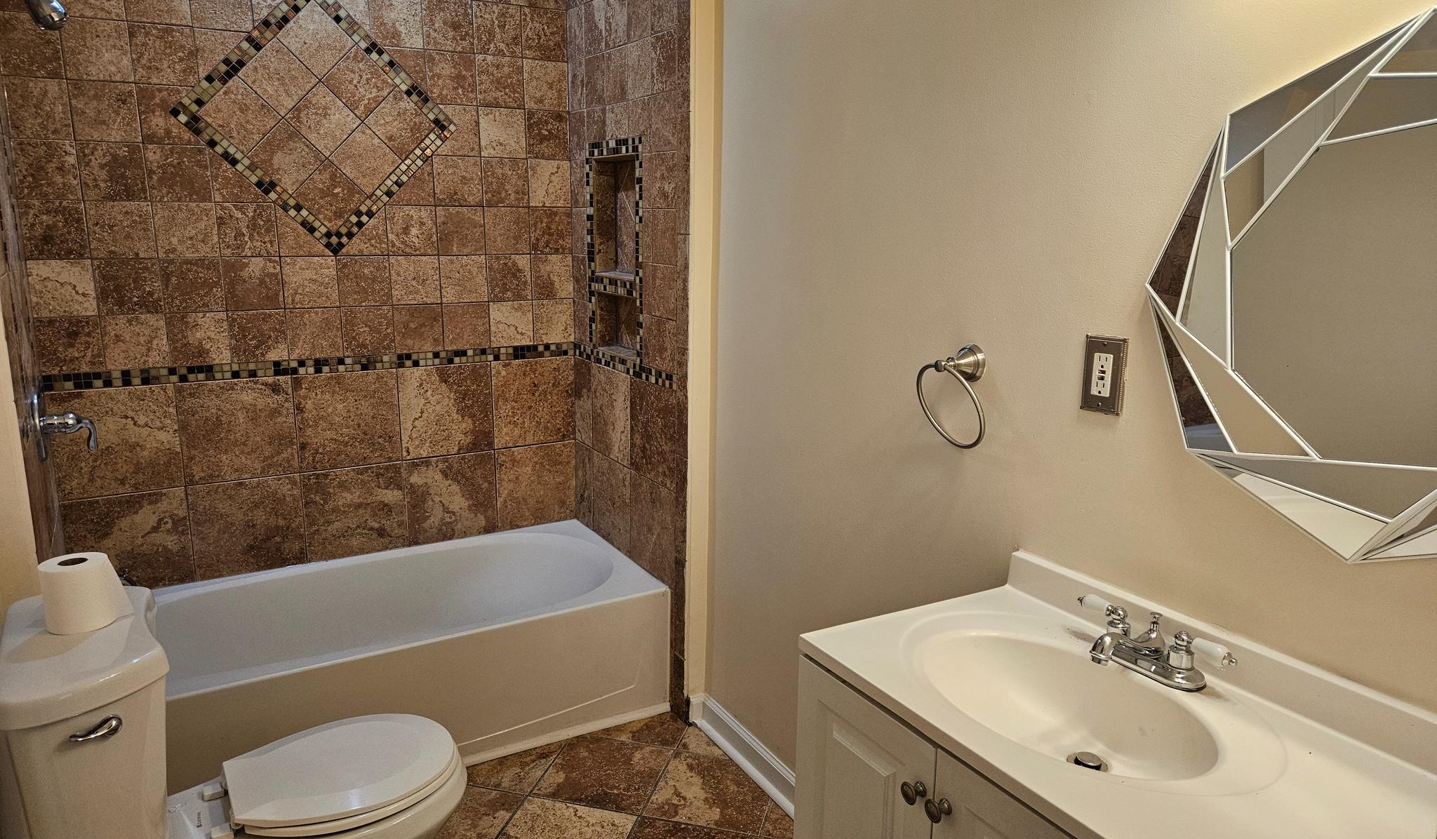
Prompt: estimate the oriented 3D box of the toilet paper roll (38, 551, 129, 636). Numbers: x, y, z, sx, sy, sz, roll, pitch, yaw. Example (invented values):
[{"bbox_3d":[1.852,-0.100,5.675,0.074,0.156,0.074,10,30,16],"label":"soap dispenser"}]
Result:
[{"bbox_3d":[-1.099,0.298,1.647,0.110,0.109,0.110,-7,15,-30],"label":"toilet paper roll"}]

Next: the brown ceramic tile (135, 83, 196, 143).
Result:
[{"bbox_3d":[-1.488,-0.824,2.591,0.150,0.152,0.010,-6,13,-29],"label":"brown ceramic tile"}]

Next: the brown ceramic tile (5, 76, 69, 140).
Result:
[{"bbox_3d":[-1.738,-0.792,2.439,0.131,0.151,0.010,-7,15,-30],"label":"brown ceramic tile"}]

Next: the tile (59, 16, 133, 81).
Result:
[{"bbox_3d":[-1.625,-0.966,2.499,0.150,0.151,0.010,-7,14,-29],"label":"tile"}]

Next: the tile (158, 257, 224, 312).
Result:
[{"bbox_3d":[-1.486,-0.378,2.699,0.149,0.149,0.009,-7,14,-29],"label":"tile"}]

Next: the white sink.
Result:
[{"bbox_3d":[0.468,0.433,1.310,0.380,0.145,0.500,-7,15,-30],"label":"white sink"}]

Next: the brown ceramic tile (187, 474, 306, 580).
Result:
[{"bbox_3d":[-1.423,0.324,2.896,0.302,0.291,0.009,-7,14,-29],"label":"brown ceramic tile"}]

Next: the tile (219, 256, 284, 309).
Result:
[{"bbox_3d":[-1.348,-0.392,2.762,0.154,0.148,0.010,-6,13,-29],"label":"tile"}]

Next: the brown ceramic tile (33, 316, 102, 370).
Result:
[{"bbox_3d":[-1.744,-0.199,2.570,0.141,0.147,0.010,-6,13,-29],"label":"brown ceramic tile"}]

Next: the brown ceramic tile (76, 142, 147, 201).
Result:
[{"bbox_3d":[-1.618,-0.662,2.555,0.149,0.149,0.009,-7,14,-29],"label":"brown ceramic tile"}]

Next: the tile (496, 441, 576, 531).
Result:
[{"bbox_3d":[-0.634,0.232,3.342,0.286,0.288,0.010,-7,15,-30],"label":"tile"}]

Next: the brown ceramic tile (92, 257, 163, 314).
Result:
[{"bbox_3d":[-1.620,-0.362,2.623,0.149,0.149,0.009,-7,14,-29],"label":"brown ceramic tile"}]

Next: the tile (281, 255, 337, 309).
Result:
[{"bbox_3d":[-1.221,-0.406,2.840,0.152,0.149,0.010,-7,15,-30],"label":"tile"}]

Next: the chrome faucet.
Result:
[{"bbox_3d":[0.579,0.321,1.352,0.152,0.087,0.255,-7,14,-29],"label":"chrome faucet"}]

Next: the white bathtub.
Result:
[{"bbox_3d":[-0.985,0.706,2.825,1.512,0.390,0.740,-7,14,-29],"label":"white bathtub"}]

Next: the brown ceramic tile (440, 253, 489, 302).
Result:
[{"bbox_3d":[-0.822,-0.453,3.071,0.150,0.149,0.010,-7,15,-30],"label":"brown ceramic tile"}]

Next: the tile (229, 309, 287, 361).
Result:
[{"bbox_3d":[-1.354,-0.246,2.812,0.152,0.149,0.010,-7,14,-29],"label":"tile"}]

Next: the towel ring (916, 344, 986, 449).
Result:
[{"bbox_3d":[0.419,-0.038,1.729,0.083,0.188,0.168,-7,14,-29],"label":"towel ring"}]

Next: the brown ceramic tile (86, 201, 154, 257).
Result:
[{"bbox_3d":[-1.623,-0.514,2.596,0.152,0.150,0.010,-7,14,-29],"label":"brown ceramic tile"}]

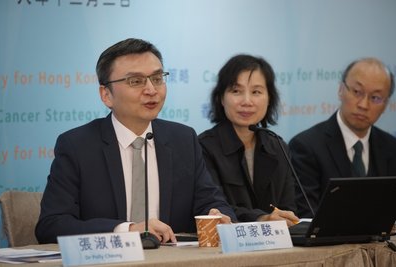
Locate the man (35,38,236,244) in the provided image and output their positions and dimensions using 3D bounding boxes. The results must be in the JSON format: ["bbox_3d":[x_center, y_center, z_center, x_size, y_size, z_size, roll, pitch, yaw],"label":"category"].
[{"bbox_3d":[-0.109,0.379,6.525,0.640,1.320,0.800,-2,2,-36],"label":"man"}]

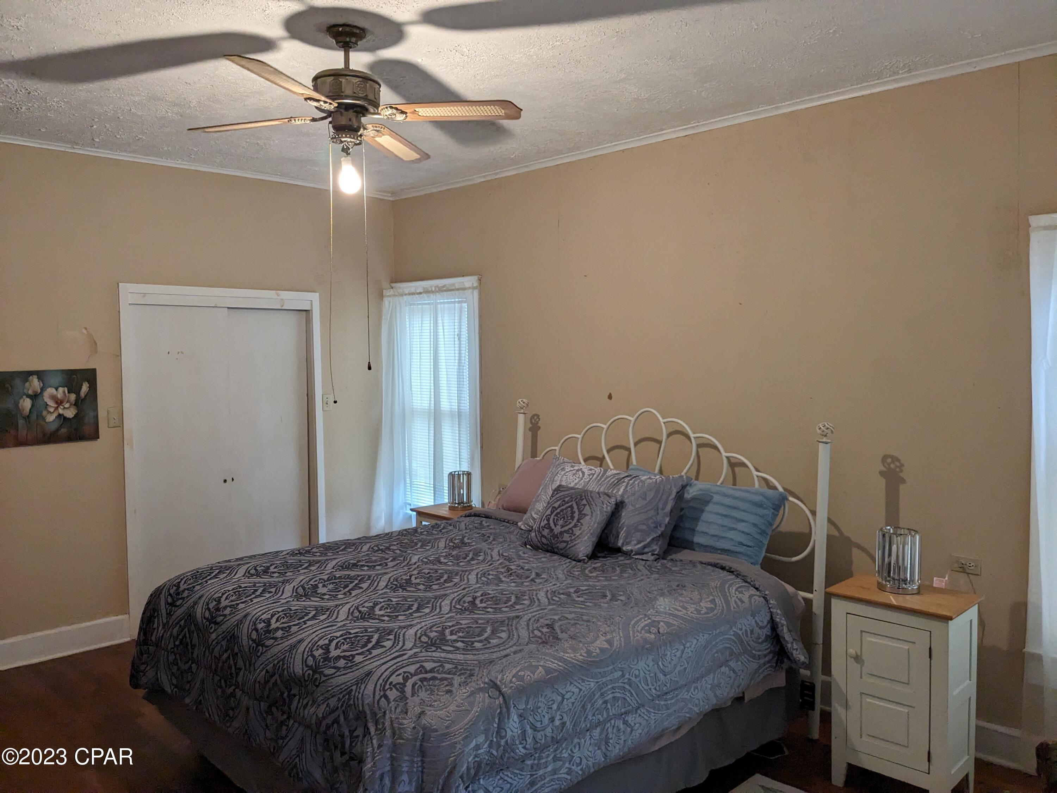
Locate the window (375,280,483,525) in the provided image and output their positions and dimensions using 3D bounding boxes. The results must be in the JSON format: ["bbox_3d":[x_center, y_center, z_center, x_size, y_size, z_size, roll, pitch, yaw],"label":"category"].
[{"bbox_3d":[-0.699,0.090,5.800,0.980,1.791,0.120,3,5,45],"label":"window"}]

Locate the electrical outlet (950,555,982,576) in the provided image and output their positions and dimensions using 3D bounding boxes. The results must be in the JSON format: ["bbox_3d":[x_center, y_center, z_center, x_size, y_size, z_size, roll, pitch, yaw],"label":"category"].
[{"bbox_3d":[1.814,0.700,3.417,0.114,0.070,0.012,3,5,45],"label":"electrical outlet"}]

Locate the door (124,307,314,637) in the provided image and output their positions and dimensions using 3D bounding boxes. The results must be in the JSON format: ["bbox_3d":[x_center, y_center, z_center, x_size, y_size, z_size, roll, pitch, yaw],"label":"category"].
[{"bbox_3d":[-1.942,0.410,5.325,0.080,1.986,1.183,3,5,45],"label":"door"}]

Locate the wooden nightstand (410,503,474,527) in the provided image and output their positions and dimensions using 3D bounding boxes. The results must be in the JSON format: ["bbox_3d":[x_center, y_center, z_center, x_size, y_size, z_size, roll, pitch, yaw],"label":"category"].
[{"bbox_3d":[-0.423,1.046,4.917,0.450,0.740,0.350,3,5,45],"label":"wooden nightstand"}]

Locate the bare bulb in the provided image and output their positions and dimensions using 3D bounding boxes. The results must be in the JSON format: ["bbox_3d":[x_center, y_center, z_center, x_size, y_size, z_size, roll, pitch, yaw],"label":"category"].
[{"bbox_3d":[-0.641,-0.794,2.964,0.072,0.128,0.072,0,3,0],"label":"bare bulb"}]

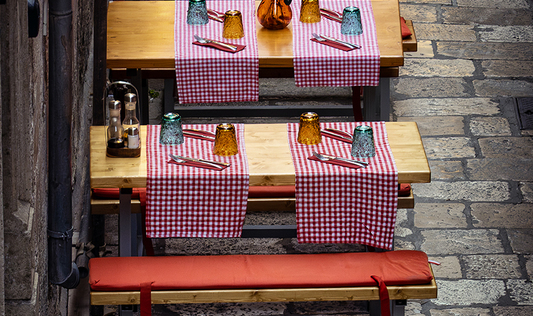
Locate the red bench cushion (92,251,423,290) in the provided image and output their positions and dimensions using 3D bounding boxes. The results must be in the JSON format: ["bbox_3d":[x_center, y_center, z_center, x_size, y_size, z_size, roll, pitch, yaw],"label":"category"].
[{"bbox_3d":[-0.018,0.376,10.151,1.147,0.033,0.220,0,21,-1],"label":"red bench cushion"}]

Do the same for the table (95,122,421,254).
[{"bbox_3d":[-0.031,0.401,10.655,1.160,0.916,0.496,-1,21,-3],"label":"table"}]

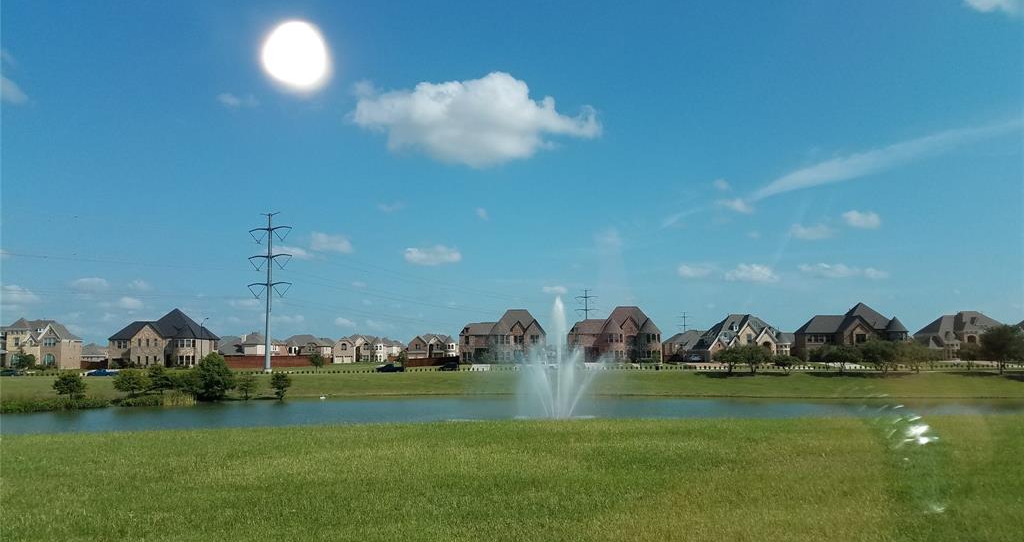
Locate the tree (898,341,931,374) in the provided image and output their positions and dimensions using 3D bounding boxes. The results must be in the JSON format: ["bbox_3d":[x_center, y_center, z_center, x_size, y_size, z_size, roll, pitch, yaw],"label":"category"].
[{"bbox_3d":[72.041,15.386,138.000,6.100,6.190,6.100,-1,-6,0],"label":"tree"}]

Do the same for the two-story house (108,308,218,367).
[{"bbox_3d":[-78.157,15.288,174.718,18.920,13.390,14.500,-1,-6,0],"label":"two-story house"}]

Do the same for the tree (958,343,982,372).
[{"bbox_3d":[87.632,16.335,146.998,4.580,5.690,4.450,-1,-6,0],"label":"tree"}]

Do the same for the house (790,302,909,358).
[{"bbox_3d":[72.147,13.732,168.628,22.500,12.600,16.000,-1,-6,0],"label":"house"}]

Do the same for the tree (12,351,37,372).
[{"bbox_3d":[-102.685,19.060,162.000,5.060,4.190,4.910,-1,-6,0],"label":"tree"}]

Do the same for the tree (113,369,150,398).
[{"bbox_3d":[-53.926,15.802,109.000,5.390,3.680,5.390,-1,-6,0],"label":"tree"}]

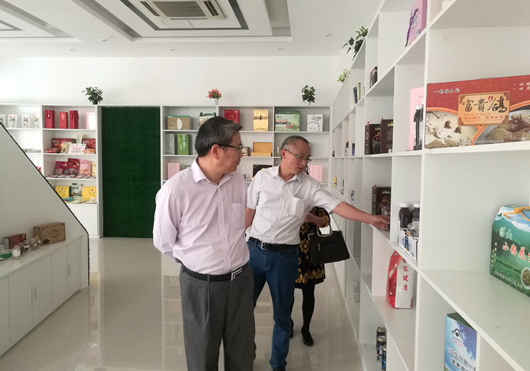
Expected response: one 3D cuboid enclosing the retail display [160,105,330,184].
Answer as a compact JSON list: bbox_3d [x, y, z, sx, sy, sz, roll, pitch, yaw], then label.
[{"bbox_3d":[-0.358,-0.202,7.625,3.074,2.450,0.360,1,3,5],"label":"retail display"}]

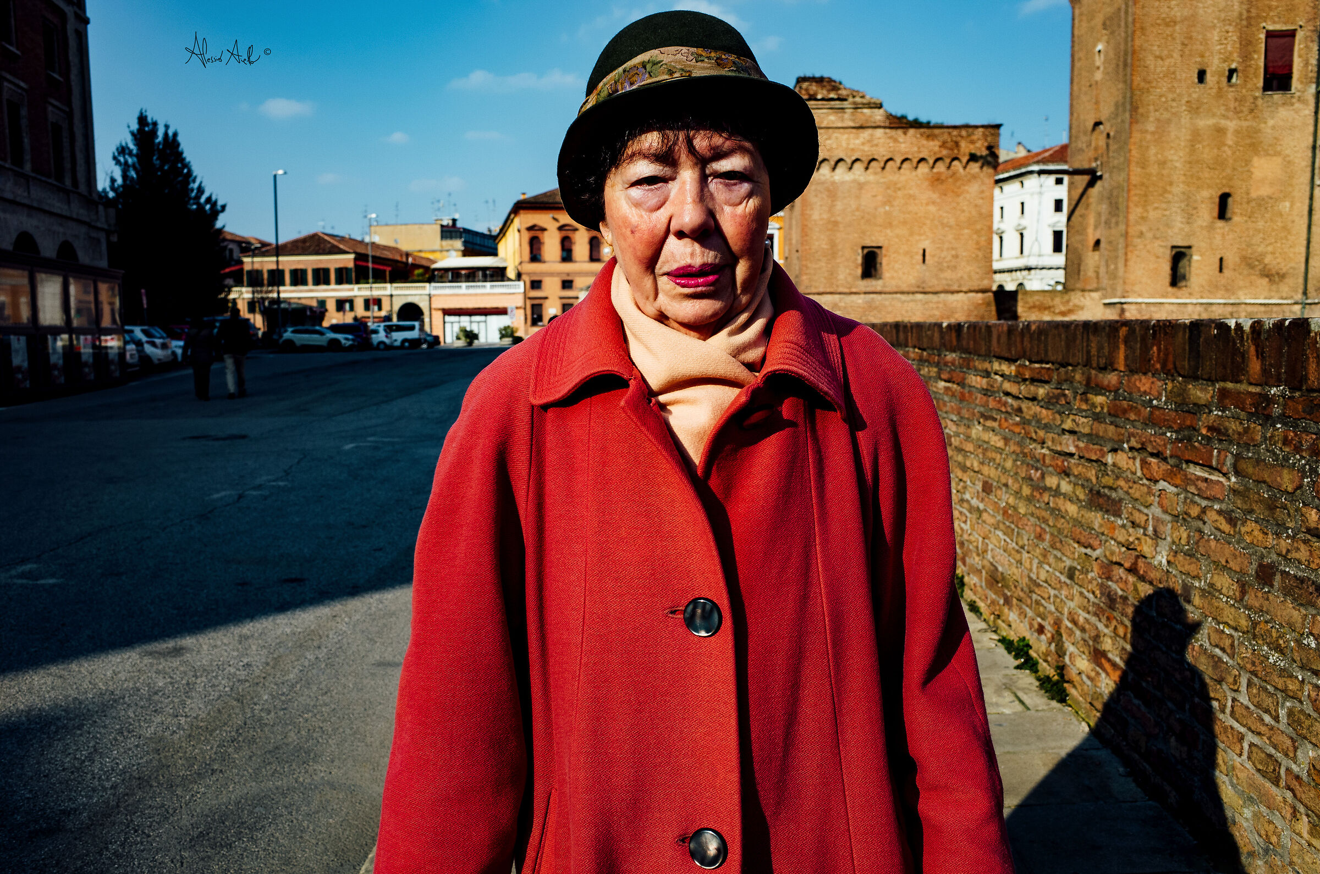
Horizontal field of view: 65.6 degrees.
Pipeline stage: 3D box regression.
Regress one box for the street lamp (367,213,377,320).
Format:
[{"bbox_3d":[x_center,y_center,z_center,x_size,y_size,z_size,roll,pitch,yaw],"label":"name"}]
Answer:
[{"bbox_3d":[-20.862,-11.461,74.205,0.800,9.900,0.300,0,6,0],"label":"street lamp"}]

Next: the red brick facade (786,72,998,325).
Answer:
[{"bbox_3d":[13.600,-12.639,60.202,11.400,15.200,8.500,0,6,3],"label":"red brick facade"}]

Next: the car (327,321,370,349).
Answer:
[{"bbox_3d":[-19.900,-6.057,62.711,4.100,1.580,1.750,1,6,6],"label":"car"}]

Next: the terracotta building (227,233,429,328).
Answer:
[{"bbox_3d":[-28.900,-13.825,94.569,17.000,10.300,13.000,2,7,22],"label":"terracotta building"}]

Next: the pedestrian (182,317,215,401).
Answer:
[{"bbox_3d":[-9.065,-1.513,20.152,0.560,1.620,0.360,-2,6,-14],"label":"pedestrian"}]

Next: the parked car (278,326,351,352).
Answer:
[{"bbox_3d":[-21.008,-5.977,62.315,4.400,1.500,1.800,-1,6,-9],"label":"parked car"}]

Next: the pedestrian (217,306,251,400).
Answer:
[{"bbox_3d":[-8.330,-1.610,19.941,0.560,1.770,0.400,-1,6,-11],"label":"pedestrian"}]

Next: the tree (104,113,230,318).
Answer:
[{"bbox_3d":[-27.300,-11.301,56.120,7.300,13.400,7.300,0,6,0],"label":"tree"}]

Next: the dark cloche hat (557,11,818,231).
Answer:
[{"bbox_3d":[0.017,-0.307,0.901,0.238,0.165,0.260,-6,-12,1],"label":"dark cloche hat"}]

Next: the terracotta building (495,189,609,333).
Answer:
[{"bbox_3d":[-9.288,-18.830,112.841,16.000,16.200,39.000,-1,6,-11],"label":"terracotta building"}]

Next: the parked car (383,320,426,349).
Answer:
[{"bbox_3d":[-17.920,-6.741,67.966,4.350,1.800,1.820,0,6,-1],"label":"parked car"}]

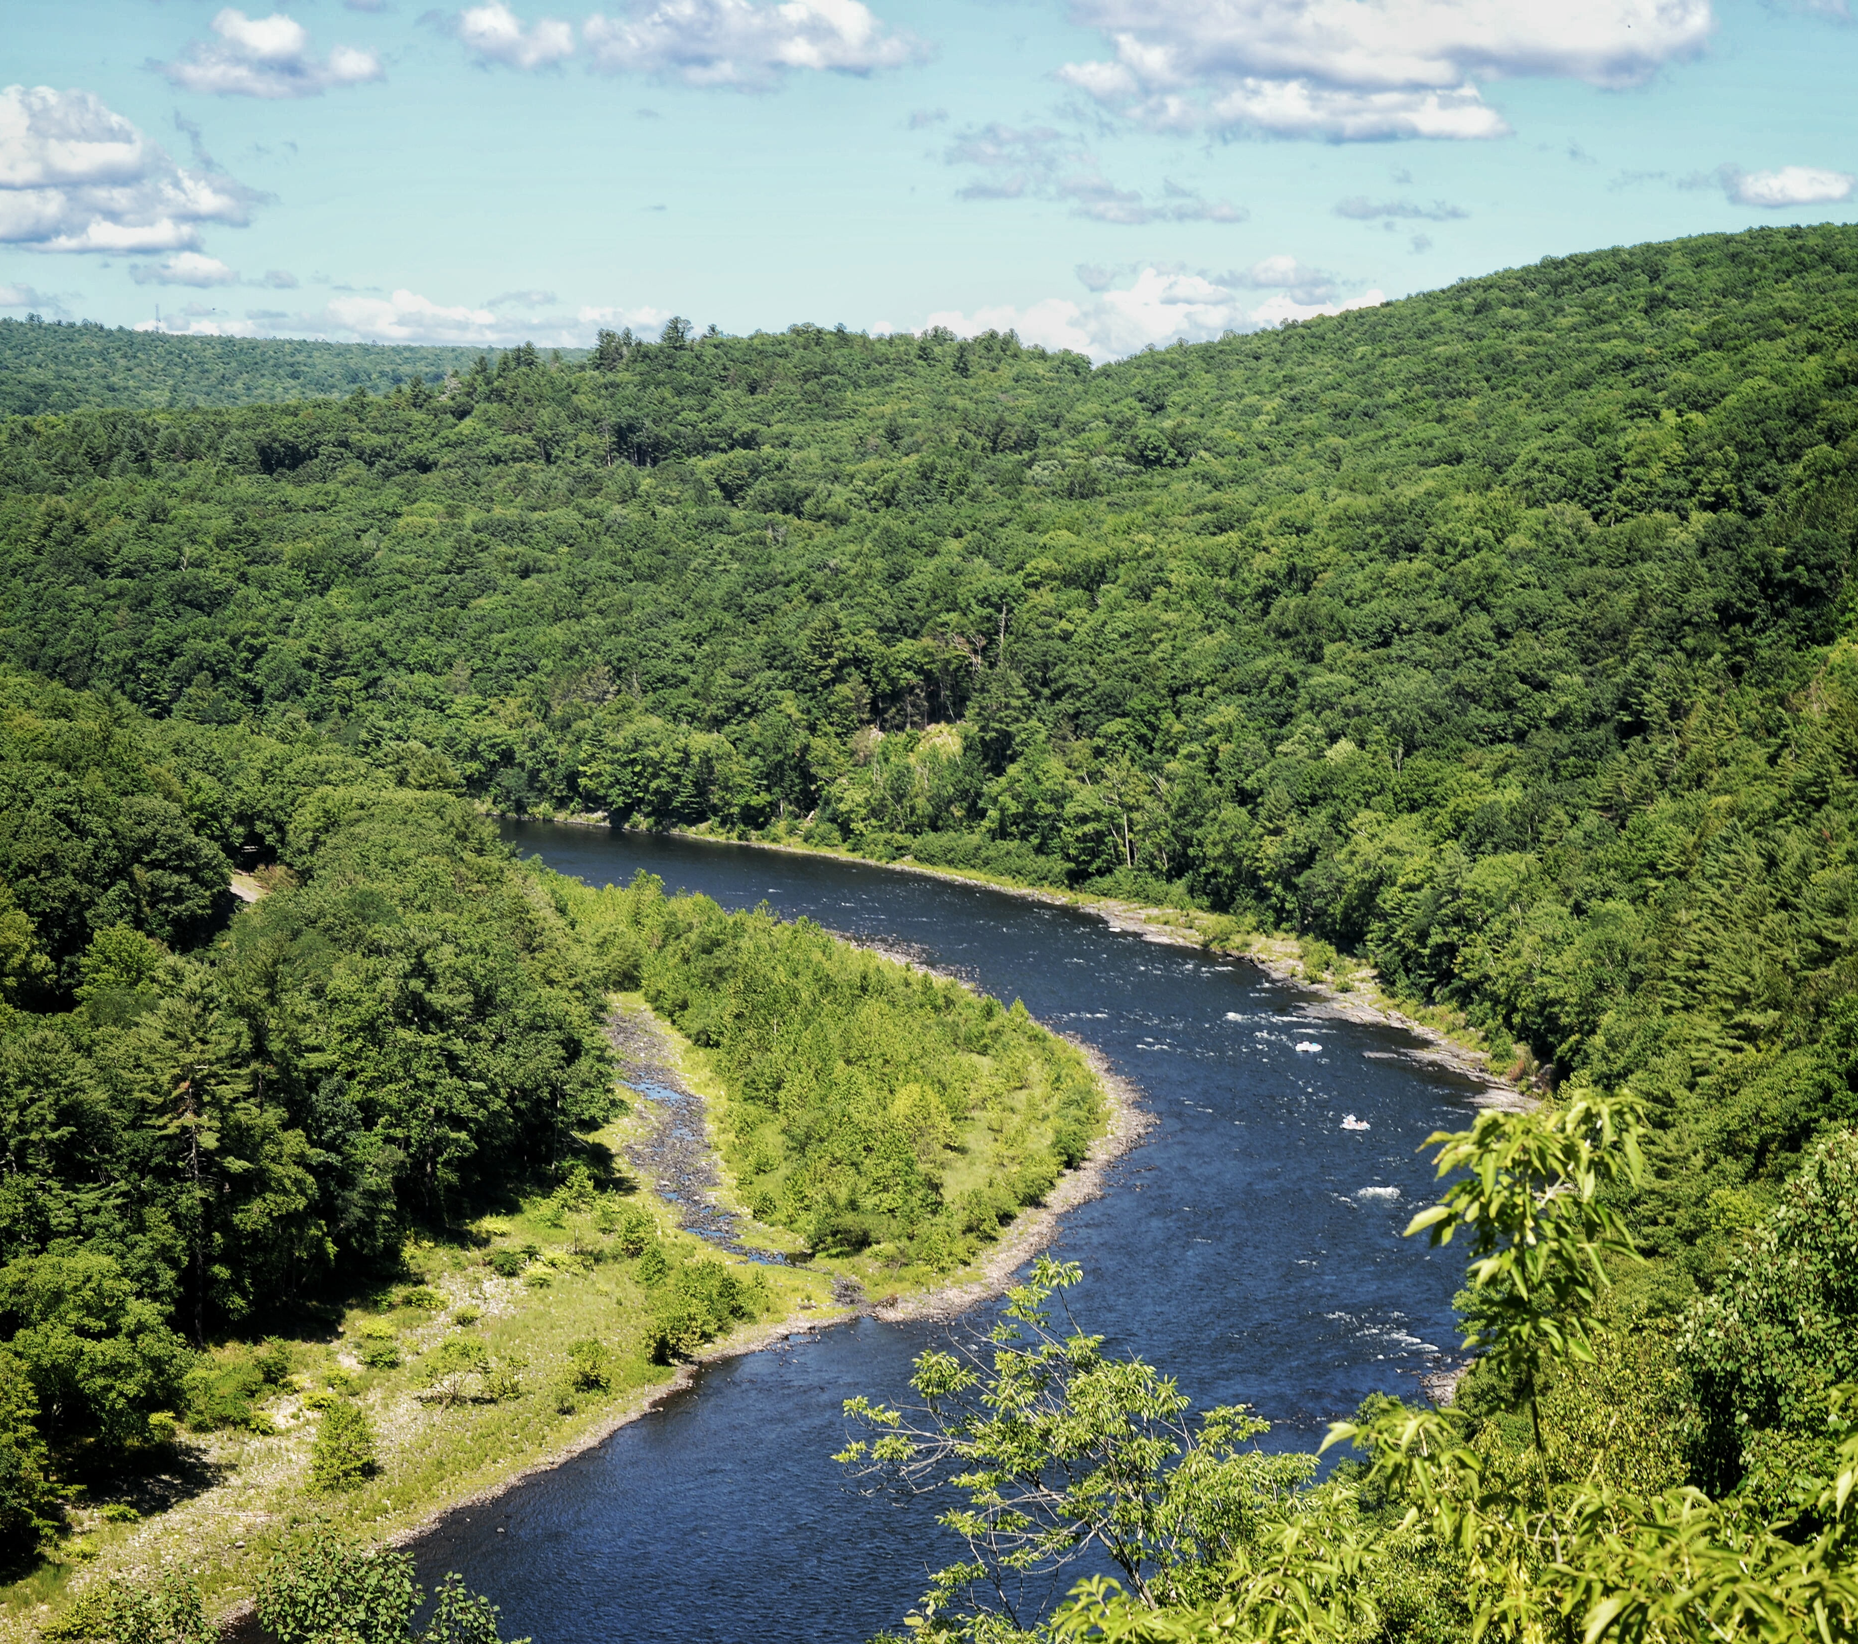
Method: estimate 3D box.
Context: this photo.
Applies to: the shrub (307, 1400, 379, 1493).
[{"bbox_3d":[-40.500,43.080,236.670,4.800,5.600,4.600,0,6,0],"label":"shrub"}]

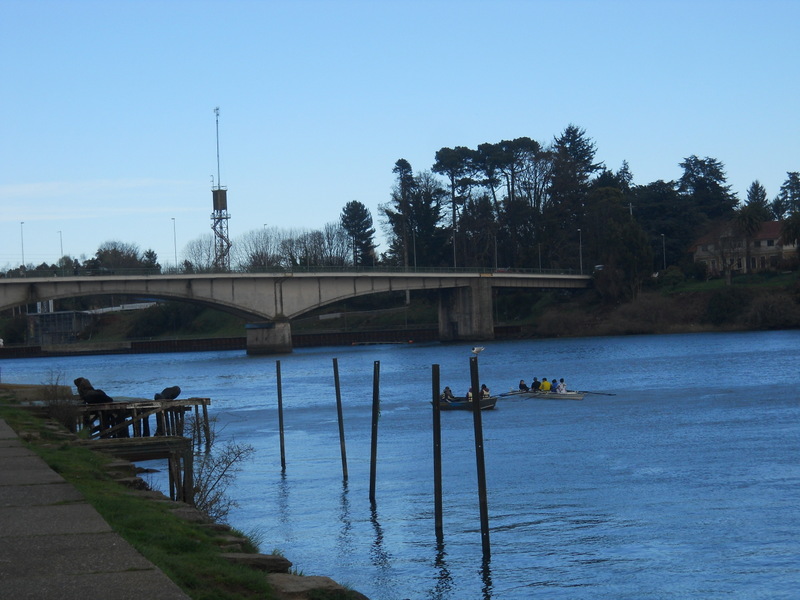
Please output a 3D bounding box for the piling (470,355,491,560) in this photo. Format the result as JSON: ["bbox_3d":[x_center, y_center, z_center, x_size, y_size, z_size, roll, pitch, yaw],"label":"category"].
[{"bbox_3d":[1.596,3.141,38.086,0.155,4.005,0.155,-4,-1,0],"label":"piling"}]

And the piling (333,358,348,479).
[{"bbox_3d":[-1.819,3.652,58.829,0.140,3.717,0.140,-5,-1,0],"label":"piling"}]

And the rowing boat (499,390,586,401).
[{"bbox_3d":[8.448,5.414,110.734,1.050,0.500,8.600,-2,-1,-24],"label":"rowing boat"}]

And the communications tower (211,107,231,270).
[{"bbox_3d":[-42.806,-25.060,460.000,4.300,42.686,4.300,-2,-1,-11],"label":"communications tower"}]

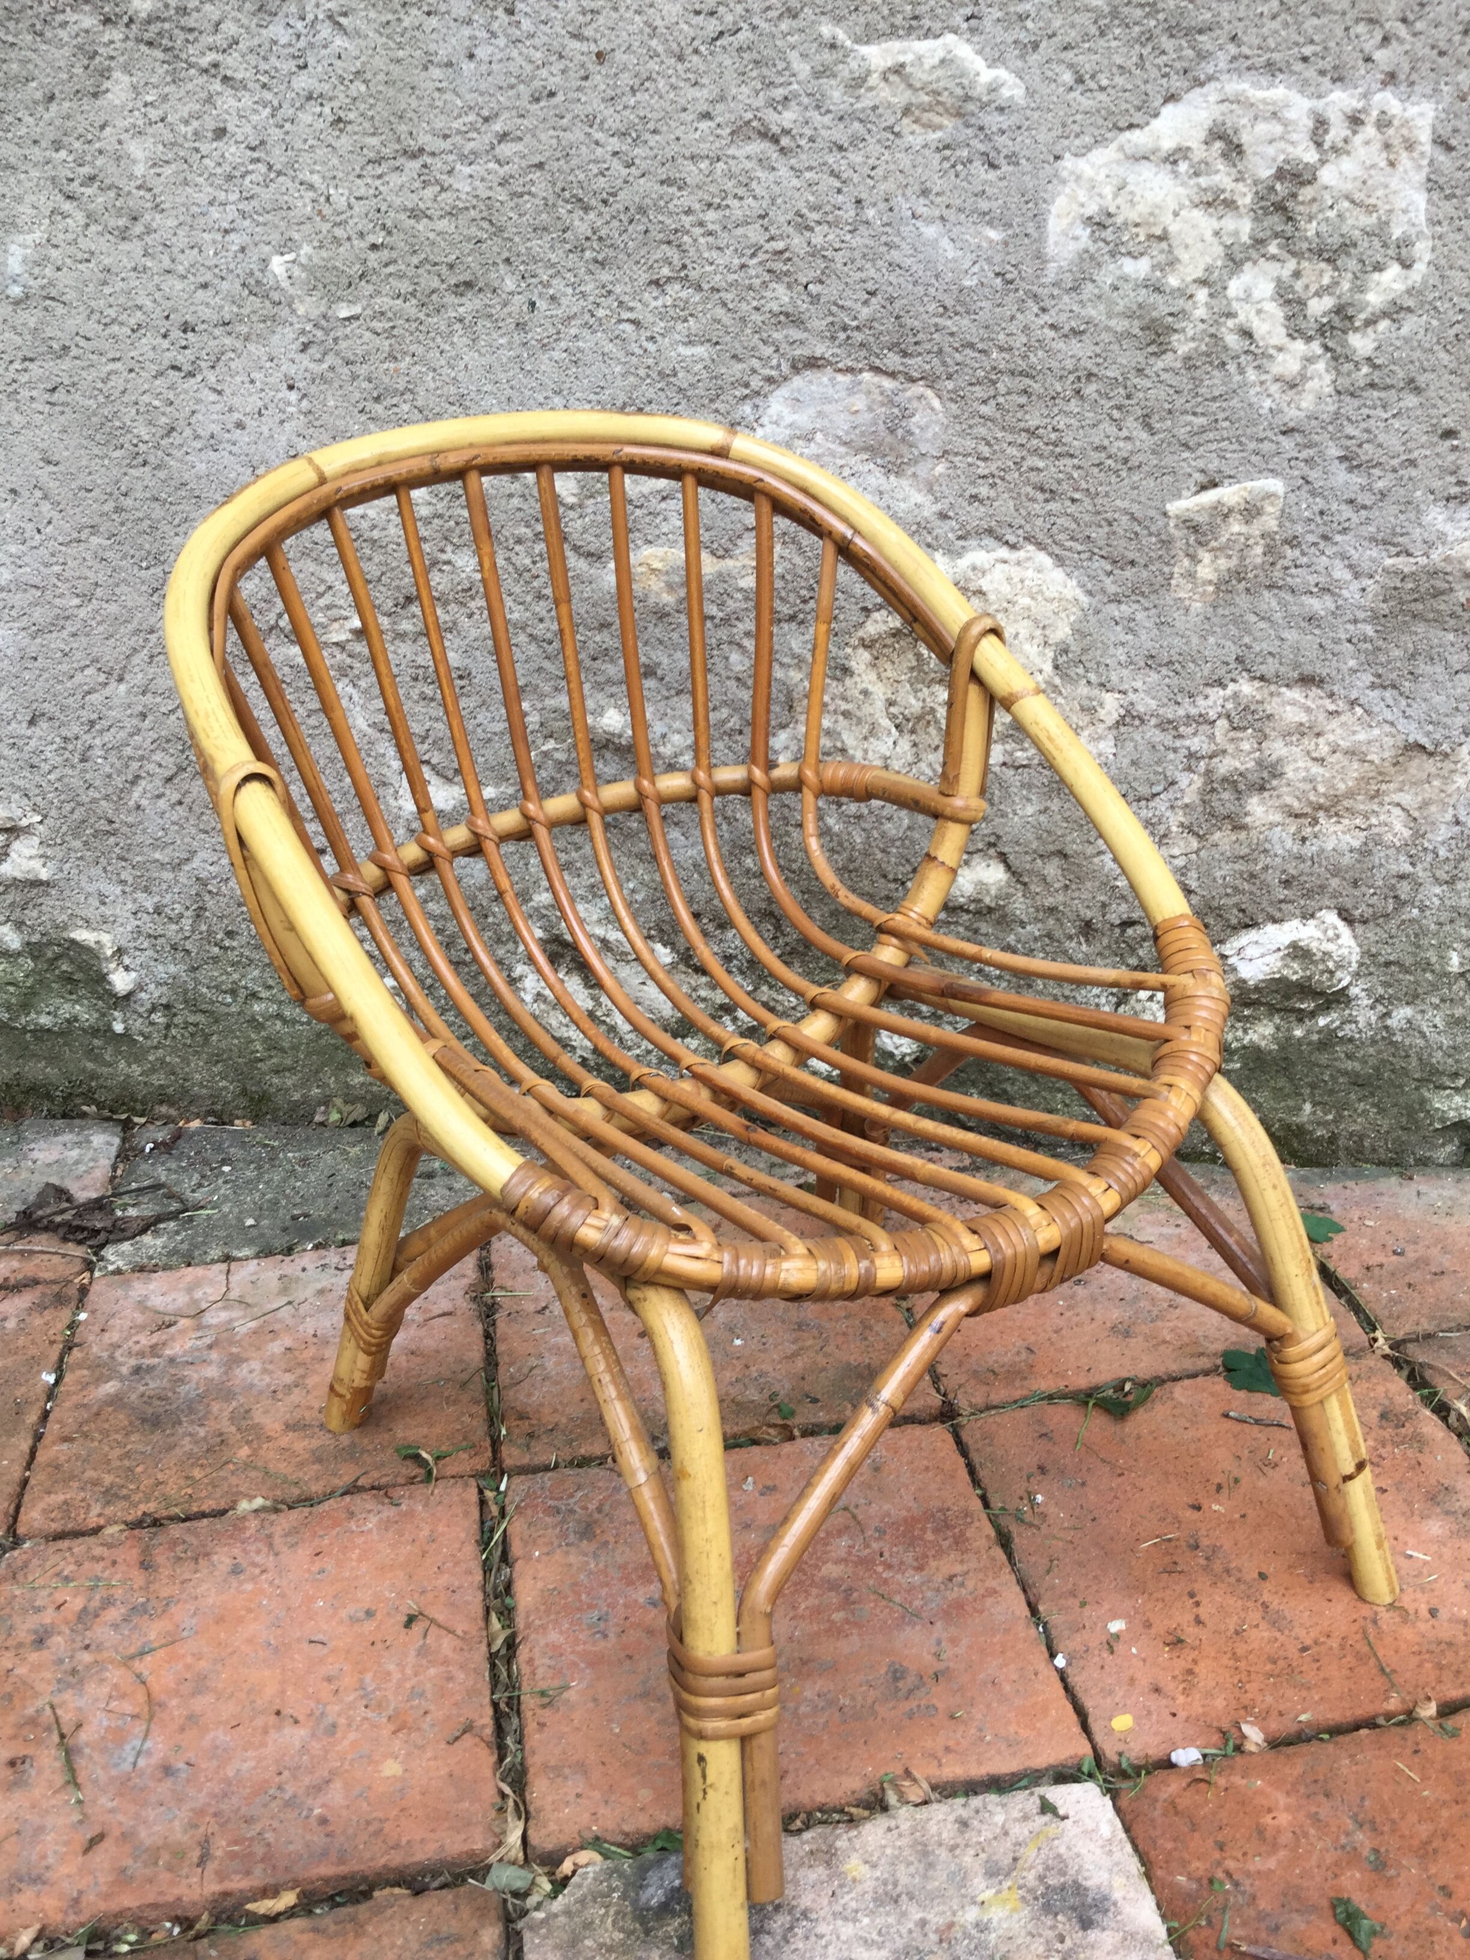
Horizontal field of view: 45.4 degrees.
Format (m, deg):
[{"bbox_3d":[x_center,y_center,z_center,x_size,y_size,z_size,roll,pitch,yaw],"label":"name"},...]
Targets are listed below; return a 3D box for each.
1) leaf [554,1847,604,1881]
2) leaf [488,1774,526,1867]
[{"bbox_3d":[-0.061,0.343,0.681,0.021,0.007,0.011,-14,28,-24],"label":"leaf"},{"bbox_3d":[-0.091,0.336,0.703,0.015,0.010,0.040,-6,26,-7],"label":"leaf"}]

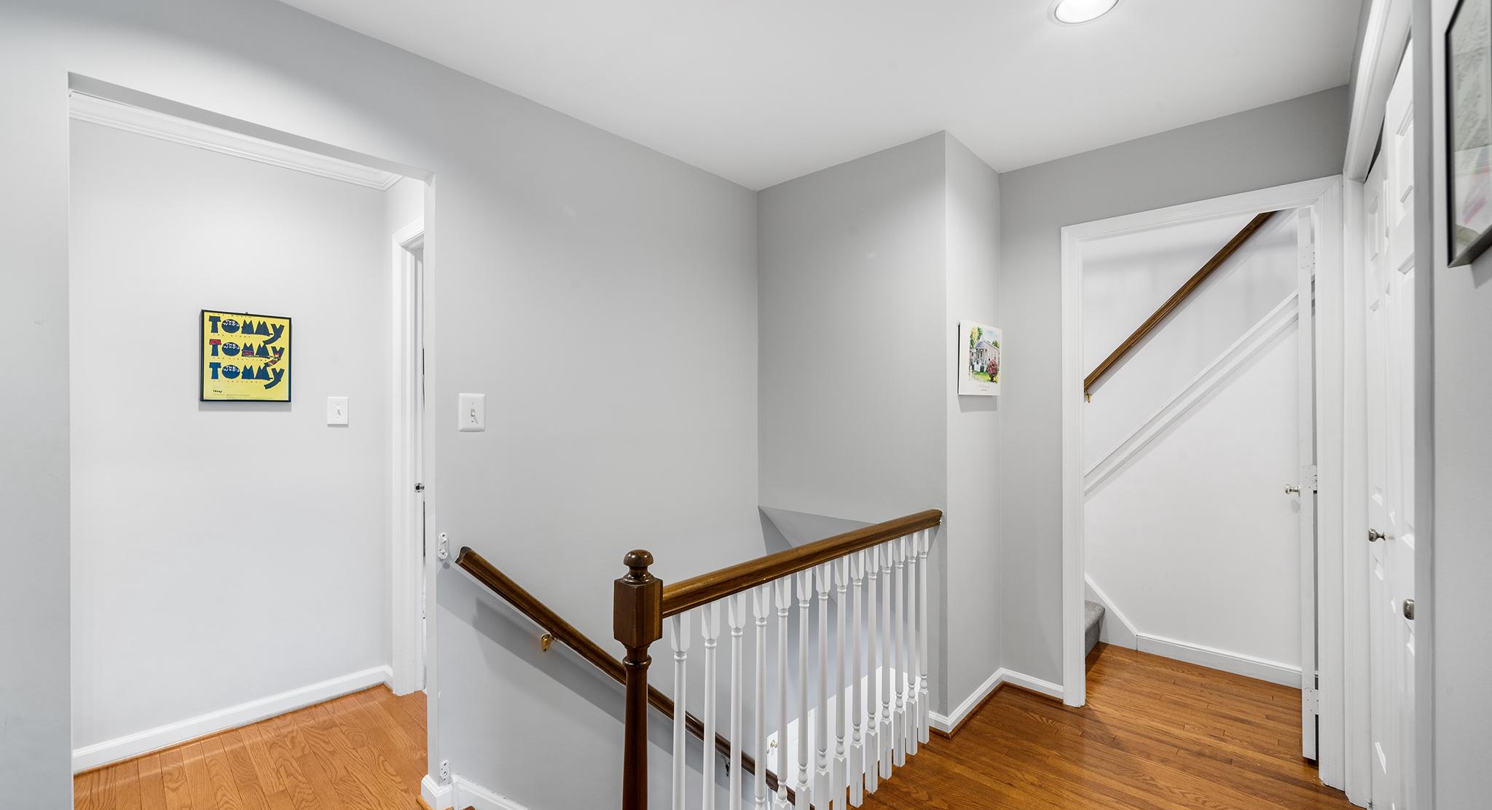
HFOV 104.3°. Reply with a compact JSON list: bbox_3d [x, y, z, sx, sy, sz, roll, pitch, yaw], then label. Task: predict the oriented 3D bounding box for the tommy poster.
[{"bbox_3d":[-2.094,-0.195,2.437,0.022,0.371,0.289,0,0,43],"label":"tommy poster"}]

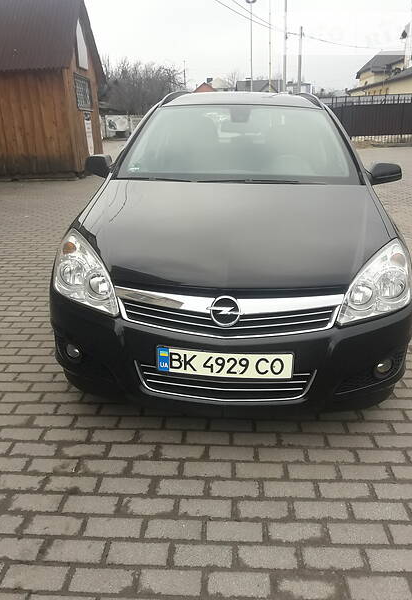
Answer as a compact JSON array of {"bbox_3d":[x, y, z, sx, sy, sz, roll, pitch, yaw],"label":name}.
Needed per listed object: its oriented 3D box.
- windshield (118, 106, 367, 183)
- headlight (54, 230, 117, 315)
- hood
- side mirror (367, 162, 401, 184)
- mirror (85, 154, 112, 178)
[{"bbox_3d":[0.205,-0.979,3.015,1.380,0.440,0.870,2,21,4],"label":"windshield"},{"bbox_3d":[-0.508,-0.145,2.170,0.370,0.250,0.530,2,21,4],"label":"headlight"},{"bbox_3d":[0.127,-0.345,2.295,1.480,0.300,1.090,2,21,4],"label":"hood"},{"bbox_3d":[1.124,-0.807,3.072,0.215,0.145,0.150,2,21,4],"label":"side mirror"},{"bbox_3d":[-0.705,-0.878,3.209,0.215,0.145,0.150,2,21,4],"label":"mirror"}]

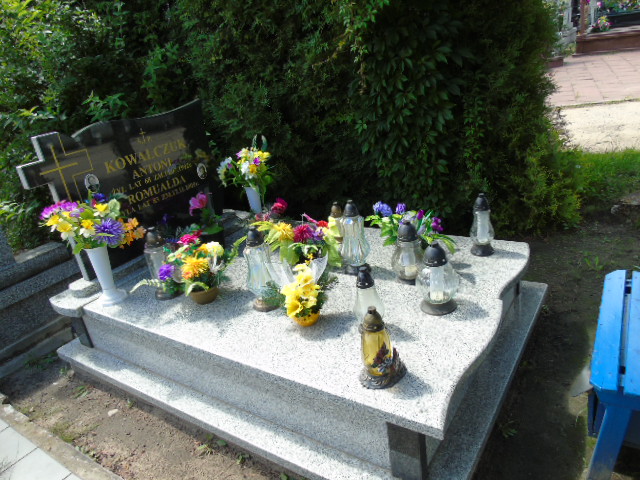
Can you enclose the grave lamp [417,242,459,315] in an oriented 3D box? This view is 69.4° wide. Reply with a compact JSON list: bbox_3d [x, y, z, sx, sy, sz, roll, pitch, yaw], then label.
[{"bbox_3d":[0.447,0.143,1.761,0.165,0.275,0.165,-2,23,14],"label":"grave lamp"}]

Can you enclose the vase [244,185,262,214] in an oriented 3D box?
[{"bbox_3d":[-0.393,-0.214,2.954,0.121,0.262,0.121,-12,22,-7],"label":"vase"}]

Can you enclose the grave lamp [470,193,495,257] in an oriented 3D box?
[{"bbox_3d":[0.748,-0.079,2.127,0.114,0.291,0.114,-1,23,19],"label":"grave lamp"}]

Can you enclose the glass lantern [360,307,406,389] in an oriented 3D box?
[{"bbox_3d":[0.180,0.314,1.425,0.141,0.254,0.131,-26,27,-36],"label":"glass lantern"}]

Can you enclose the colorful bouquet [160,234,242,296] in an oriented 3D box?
[{"bbox_3d":[-0.562,0.123,2.118,0.349,0.233,0.272,-15,23,-15],"label":"colorful bouquet"}]

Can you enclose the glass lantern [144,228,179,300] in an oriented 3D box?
[{"bbox_3d":[-0.748,0.108,2.174,0.140,0.335,0.140,-16,24,-18],"label":"glass lantern"}]

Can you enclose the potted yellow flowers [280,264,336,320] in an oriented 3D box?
[{"bbox_3d":[-0.053,0.210,1.800,0.210,0.235,0.190,-8,22,0],"label":"potted yellow flowers"}]

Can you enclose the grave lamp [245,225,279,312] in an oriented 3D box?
[{"bbox_3d":[-0.260,0.115,1.949,0.126,0.364,0.126,-12,22,-8],"label":"grave lamp"}]

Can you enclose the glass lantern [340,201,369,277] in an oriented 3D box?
[{"bbox_3d":[0.154,-0.015,2.155,0.140,0.340,0.140,-6,23,4],"label":"glass lantern"}]

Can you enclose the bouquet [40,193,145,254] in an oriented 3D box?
[{"bbox_3d":[-1.063,-0.077,2.160,0.450,0.270,0.340,-21,26,-29],"label":"bouquet"}]

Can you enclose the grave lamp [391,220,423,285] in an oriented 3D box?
[{"bbox_3d":[0.378,0.047,1.981,0.136,0.276,0.136,-5,22,11],"label":"grave lamp"}]

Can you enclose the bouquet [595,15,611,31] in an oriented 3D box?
[{"bbox_3d":[6.418,-4.930,10.500,0.370,0.330,0.330,6,26,30],"label":"bouquet"}]

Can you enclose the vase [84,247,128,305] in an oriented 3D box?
[{"bbox_3d":[-1.054,0.163,2.252,0.150,0.260,0.150,-19,25,-24],"label":"vase"}]

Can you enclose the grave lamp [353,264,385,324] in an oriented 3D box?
[{"bbox_3d":[0.178,0.215,1.699,0.125,0.260,0.125,-6,23,6],"label":"grave lamp"}]

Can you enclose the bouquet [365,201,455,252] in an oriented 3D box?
[{"bbox_3d":[0.435,-0.062,2.183,0.398,0.233,0.272,-4,22,11],"label":"bouquet"}]

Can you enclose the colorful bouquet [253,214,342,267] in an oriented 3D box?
[{"bbox_3d":[-0.102,0.033,2.160,0.398,0.223,0.272,-10,22,-3],"label":"colorful bouquet"}]

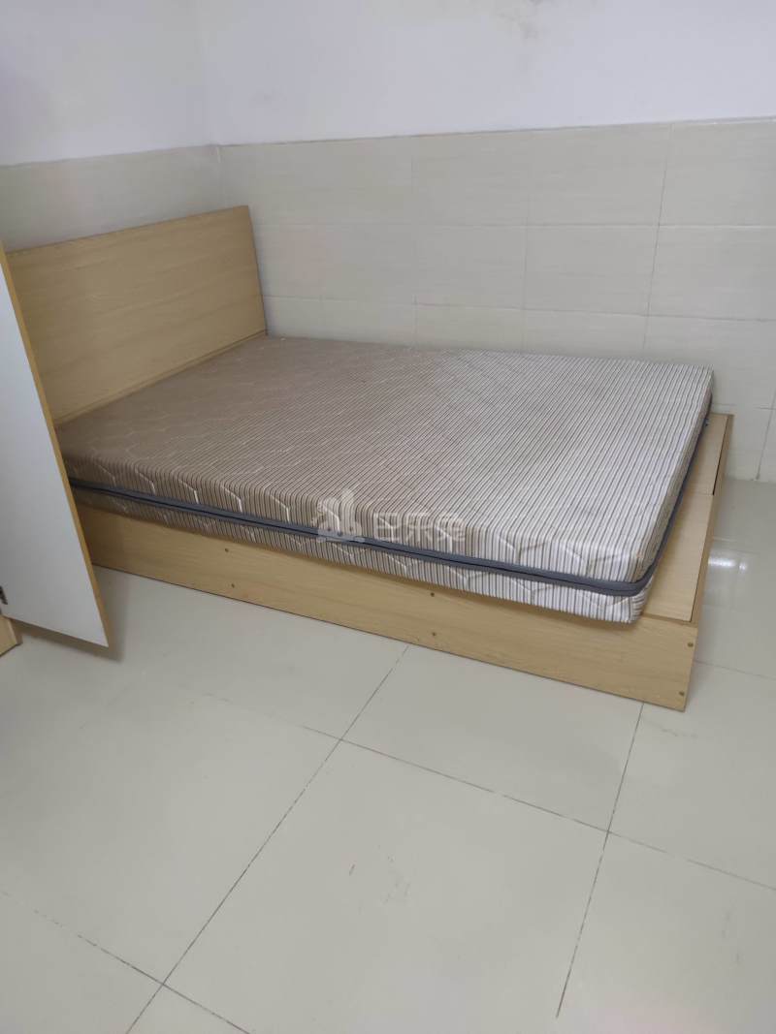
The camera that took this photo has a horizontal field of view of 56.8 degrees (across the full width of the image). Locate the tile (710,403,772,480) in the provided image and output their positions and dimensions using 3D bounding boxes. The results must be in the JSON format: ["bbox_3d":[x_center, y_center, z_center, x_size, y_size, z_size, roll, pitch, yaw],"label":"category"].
[{"bbox_3d":[1.153,-0.294,2.677,0.452,0.279,0.010,10,31,23],"label":"tile"}]

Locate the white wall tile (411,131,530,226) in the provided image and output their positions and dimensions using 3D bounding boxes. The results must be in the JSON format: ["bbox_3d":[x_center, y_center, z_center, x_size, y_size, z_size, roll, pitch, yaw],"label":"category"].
[{"bbox_3d":[0.296,-1.230,2.619,0.452,0.301,0.010,10,31,23],"label":"white wall tile"}]

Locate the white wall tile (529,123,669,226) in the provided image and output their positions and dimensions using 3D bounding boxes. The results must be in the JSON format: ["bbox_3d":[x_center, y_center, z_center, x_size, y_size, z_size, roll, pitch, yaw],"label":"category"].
[{"bbox_3d":[0.703,-1.156,2.439,0.452,0.301,0.010,10,31,23],"label":"white wall tile"}]

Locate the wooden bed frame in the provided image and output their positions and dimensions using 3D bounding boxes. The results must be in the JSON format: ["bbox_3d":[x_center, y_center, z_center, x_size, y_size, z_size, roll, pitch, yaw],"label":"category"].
[{"bbox_3d":[0.037,-0.433,2.352,2.008,0.963,1.329,10,32,23],"label":"wooden bed frame"}]

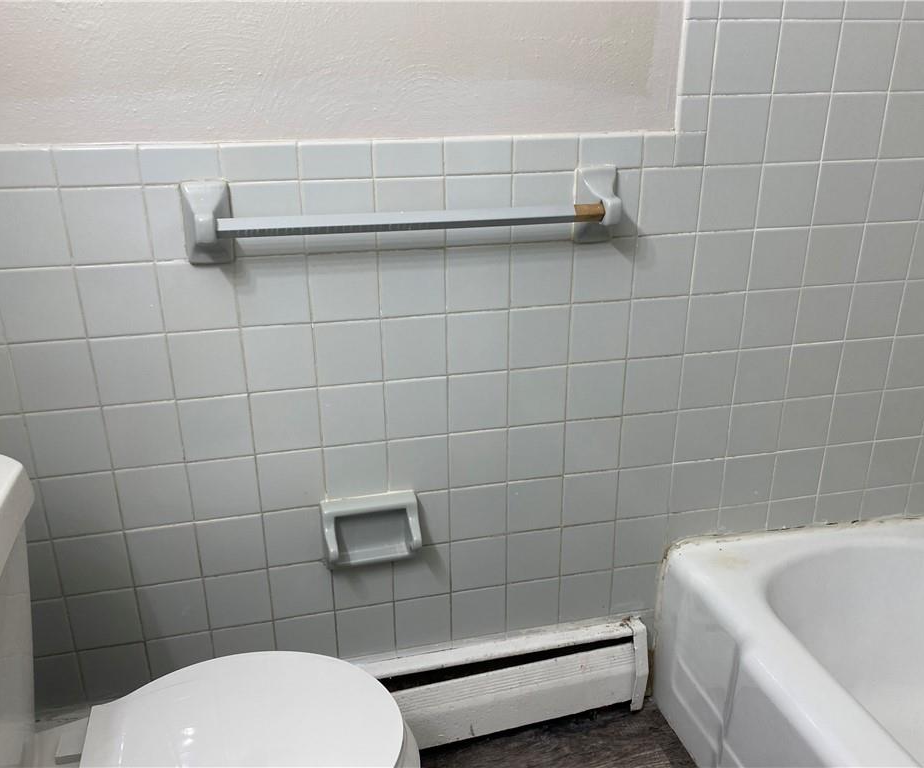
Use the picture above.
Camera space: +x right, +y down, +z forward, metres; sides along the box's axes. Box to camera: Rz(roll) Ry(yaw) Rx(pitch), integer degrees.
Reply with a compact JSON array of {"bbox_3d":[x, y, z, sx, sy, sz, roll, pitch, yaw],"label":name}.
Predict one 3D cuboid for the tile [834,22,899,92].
[{"bbox_3d":[0.662,-0.536,1.266,0.108,0.108,0.010,-5,22,-12],"label":"tile"}]

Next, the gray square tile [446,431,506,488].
[{"bbox_3d":[0.027,0.131,1.370,0.108,0.108,0.010,-5,21,-12],"label":"gray square tile"}]

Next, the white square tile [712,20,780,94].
[{"bbox_3d":[0.451,-0.518,1.225,0.108,0.108,0.008,-5,22,-12],"label":"white square tile"}]

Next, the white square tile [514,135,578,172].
[{"bbox_3d":[0.131,-0.362,1.213,0.108,0.055,0.009,-5,21,-13],"label":"white square tile"}]

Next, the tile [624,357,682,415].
[{"bbox_3d":[0.347,0.002,1.400,0.108,0.108,0.009,-5,22,-12],"label":"tile"}]

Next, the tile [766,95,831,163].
[{"bbox_3d":[0.560,-0.427,1.287,0.108,0.108,0.010,-5,22,-12],"label":"tile"}]

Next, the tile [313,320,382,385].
[{"bbox_3d":[-0.185,-0.051,1.246,0.108,0.108,0.010,-5,22,-12],"label":"tile"}]

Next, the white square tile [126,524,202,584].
[{"bbox_3d":[-0.501,0.286,1.301,0.108,0.108,0.010,-5,21,-12],"label":"white square tile"}]

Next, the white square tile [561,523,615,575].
[{"bbox_3d":[0.244,0.318,1.496,0.108,0.108,0.009,-5,22,-12],"label":"white square tile"}]

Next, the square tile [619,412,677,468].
[{"bbox_3d":[0.344,0.104,1.436,0.108,0.108,0.010,-5,21,-12],"label":"square tile"}]

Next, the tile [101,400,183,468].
[{"bbox_3d":[-0.505,0.081,1.225,0.108,0.108,0.009,-5,22,-12],"label":"tile"}]

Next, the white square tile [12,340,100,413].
[{"bbox_3d":[-0.614,-0.013,1.163,0.108,0.108,0.009,-5,22,-12],"label":"white square tile"}]

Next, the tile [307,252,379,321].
[{"bbox_3d":[-0.185,-0.153,1.209,0.108,0.108,0.009,-5,21,-13],"label":"tile"}]

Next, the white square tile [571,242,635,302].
[{"bbox_3d":[0.239,-0.193,1.304,0.108,0.108,0.009,-5,21,-13],"label":"white square tile"}]

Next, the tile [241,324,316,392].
[{"bbox_3d":[-0.291,-0.041,1.225,0.108,0.108,0.008,-5,22,-12],"label":"tile"}]

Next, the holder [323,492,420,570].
[{"bbox_3d":[-0.156,0.267,1.342,0.165,0.131,0.055,-5,22,-12],"label":"holder"}]

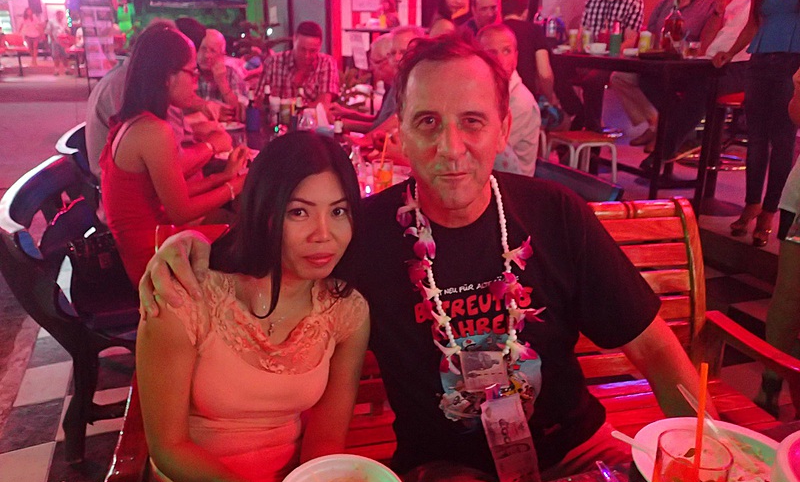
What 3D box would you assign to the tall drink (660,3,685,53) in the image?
[{"bbox_3d":[1.524,-1.184,3.645,0.100,0.280,0.100,7,21,22],"label":"tall drink"}]

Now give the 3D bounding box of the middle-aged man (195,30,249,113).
[{"bbox_3d":[-0.963,-0.557,3.739,0.500,1.280,0.750,-7,20,-17],"label":"middle-aged man"}]

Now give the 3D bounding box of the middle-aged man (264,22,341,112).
[{"bbox_3d":[-0.463,-0.577,3.736,0.520,1.300,0.780,-5,20,-11],"label":"middle-aged man"}]

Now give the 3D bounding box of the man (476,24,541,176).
[{"bbox_3d":[0.293,-0.292,2.888,0.750,1.290,0.480,-11,22,-26],"label":"man"}]

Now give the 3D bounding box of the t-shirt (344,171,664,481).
[{"bbox_3d":[0.143,0.150,1.166,0.580,0.580,0.310,-8,19,-2],"label":"t-shirt"}]

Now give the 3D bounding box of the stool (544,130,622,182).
[{"bbox_3d":[1.071,-0.386,3.815,0.330,0.470,0.330,-12,22,-28],"label":"stool"}]

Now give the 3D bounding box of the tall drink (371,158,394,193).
[{"bbox_3d":[-0.061,-0.204,2.206,0.070,0.130,0.070,-1,19,0],"label":"tall drink"}]

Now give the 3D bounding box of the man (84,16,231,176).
[{"bbox_3d":[-0.835,-0.215,2.694,0.750,1.320,0.500,-9,21,-22],"label":"man"}]

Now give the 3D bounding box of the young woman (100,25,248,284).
[{"bbox_3d":[-0.591,-0.022,2.159,0.680,1.300,0.450,-9,21,-20],"label":"young woman"}]

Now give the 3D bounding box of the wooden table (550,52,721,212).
[{"bbox_3d":[1.295,-0.665,3.963,0.580,0.900,0.950,-9,21,-22],"label":"wooden table"}]

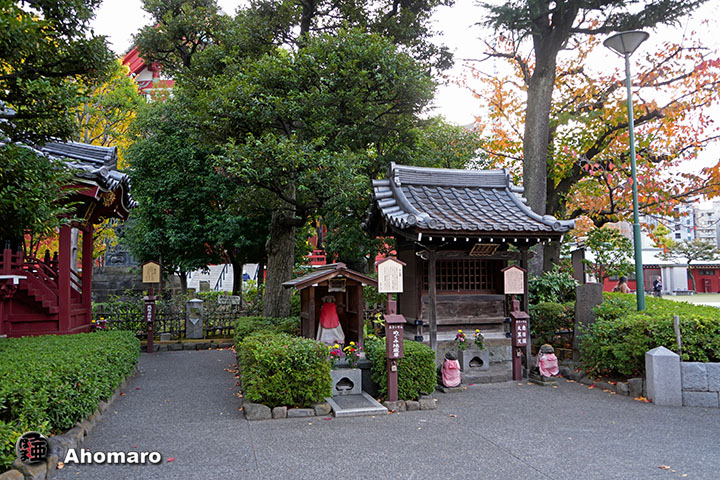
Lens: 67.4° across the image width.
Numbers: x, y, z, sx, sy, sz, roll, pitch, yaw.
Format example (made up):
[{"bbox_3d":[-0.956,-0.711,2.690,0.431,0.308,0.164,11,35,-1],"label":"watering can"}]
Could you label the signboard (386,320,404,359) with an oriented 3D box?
[{"bbox_3d":[0.418,1.156,6.305,0.220,0.470,0.170,0,-5,-12],"label":"signboard"}]

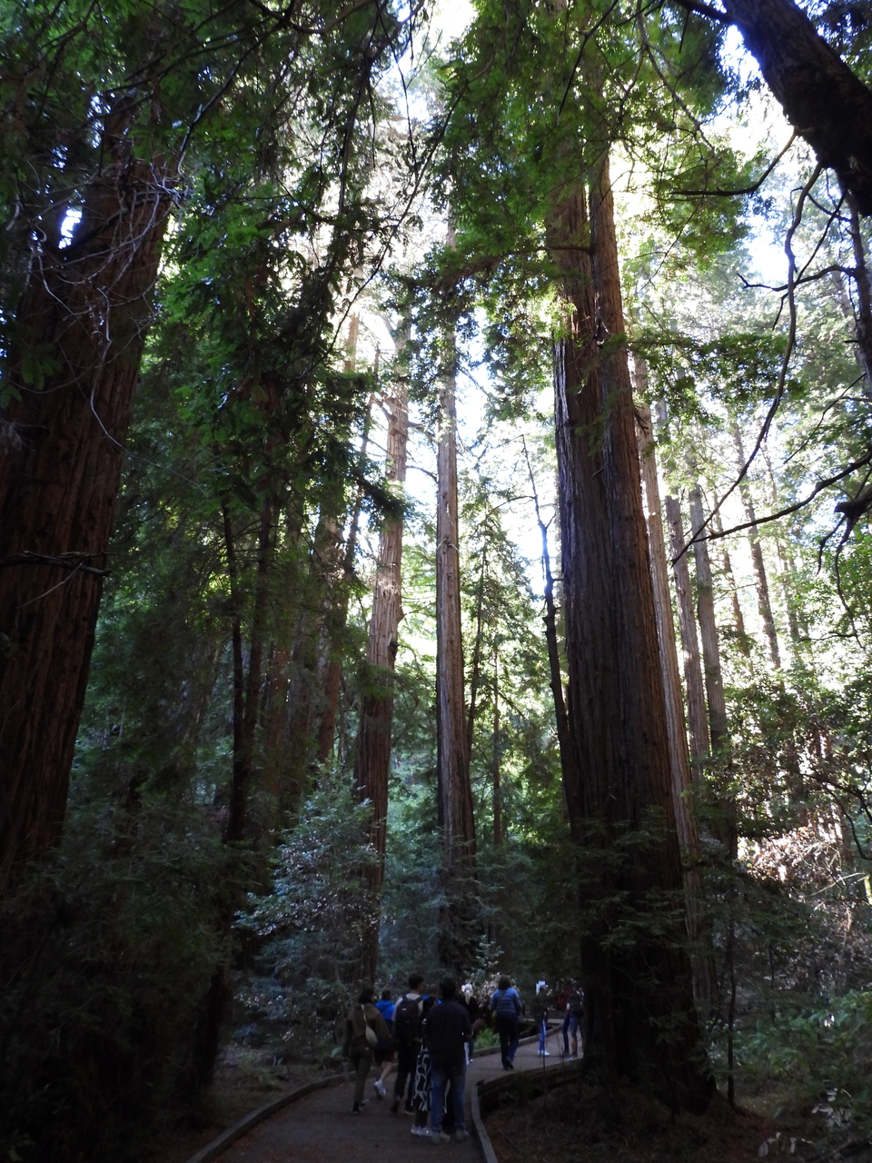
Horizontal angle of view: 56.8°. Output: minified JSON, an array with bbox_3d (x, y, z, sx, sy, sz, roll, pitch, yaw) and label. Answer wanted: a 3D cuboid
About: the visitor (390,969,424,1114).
[{"bbox_3d":[-0.399,6.661,11.649,0.550,1.740,0.480,-3,-27,7],"label":"visitor"}]

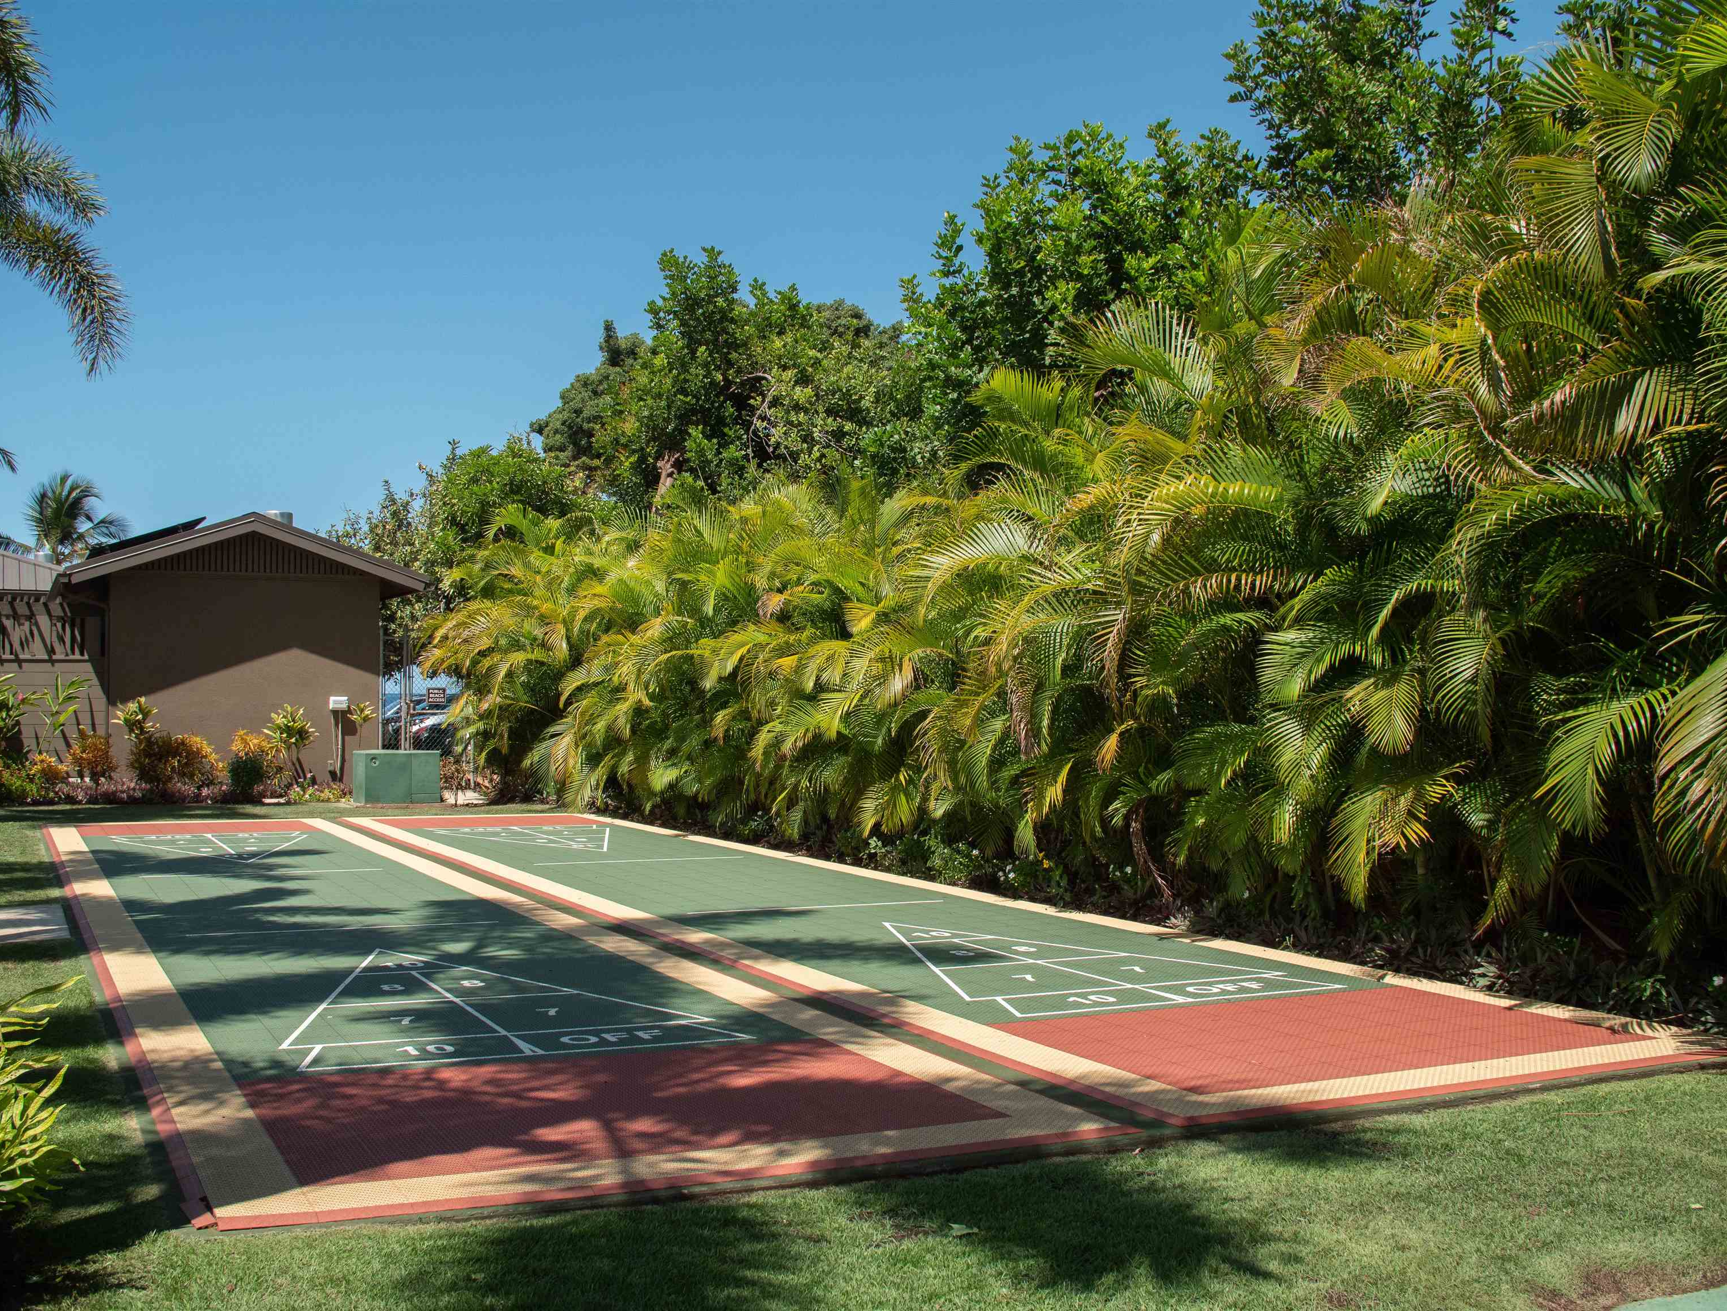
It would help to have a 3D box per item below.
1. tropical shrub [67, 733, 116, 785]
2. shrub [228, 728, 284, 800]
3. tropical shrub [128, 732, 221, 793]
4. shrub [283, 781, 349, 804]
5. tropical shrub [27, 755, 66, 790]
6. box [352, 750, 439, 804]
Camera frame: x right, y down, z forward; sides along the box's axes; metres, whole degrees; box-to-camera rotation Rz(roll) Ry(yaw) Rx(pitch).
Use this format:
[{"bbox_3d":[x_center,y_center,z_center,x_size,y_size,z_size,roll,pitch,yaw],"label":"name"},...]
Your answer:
[{"bbox_3d":[-10.559,1.487,24.895,0.598,0.822,0.620,1,-1,-26],"label":"tropical shrub"},{"bbox_3d":[-8.056,1.443,24.120,0.706,0.910,0.720,1,-1,-26],"label":"shrub"},{"bbox_3d":[-9.484,1.500,25.042,1.166,0.817,0.950,1,-1,-26],"label":"tropical shrub"},{"bbox_3d":[-7.126,1.760,23.693,0.801,0.270,0.600,1,-1,-26],"label":"shrub"},{"bbox_3d":[-11.142,1.631,24.813,0.494,0.521,0.500,1,-1,-26],"label":"tropical shrub"},{"bbox_3d":[-6.082,1.581,23.714,0.965,0.645,0.830,1,-1,-26],"label":"box"}]

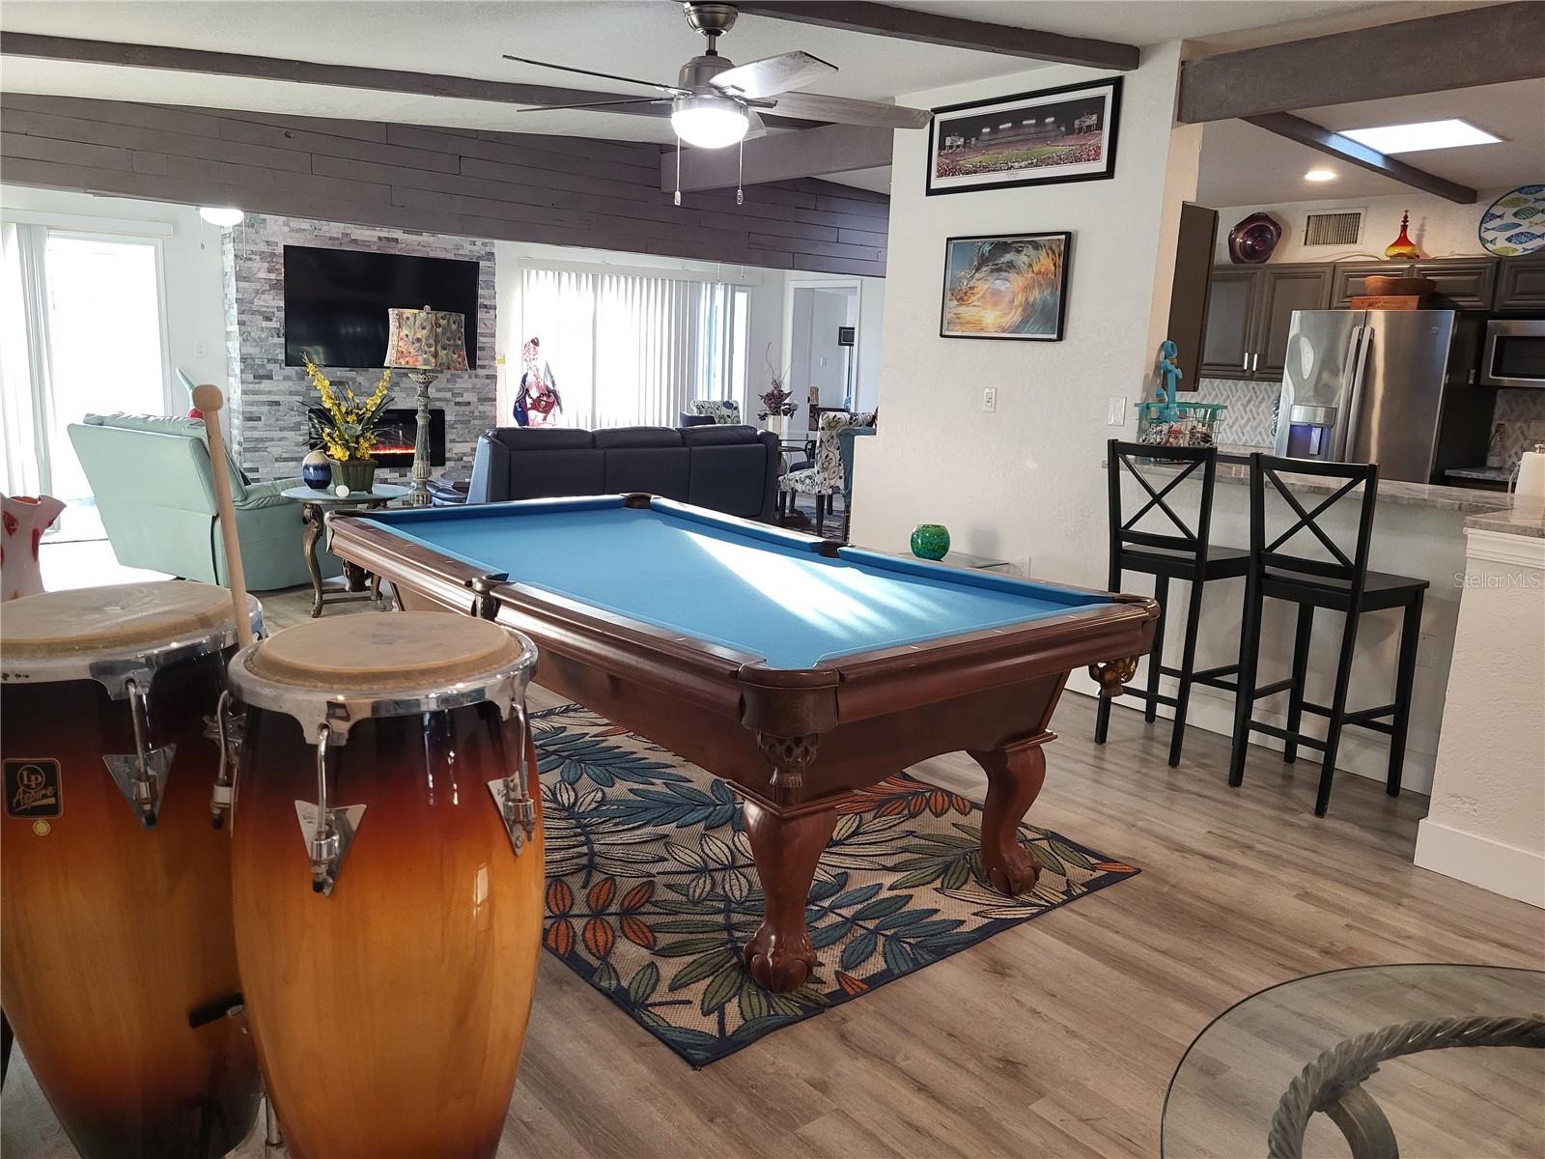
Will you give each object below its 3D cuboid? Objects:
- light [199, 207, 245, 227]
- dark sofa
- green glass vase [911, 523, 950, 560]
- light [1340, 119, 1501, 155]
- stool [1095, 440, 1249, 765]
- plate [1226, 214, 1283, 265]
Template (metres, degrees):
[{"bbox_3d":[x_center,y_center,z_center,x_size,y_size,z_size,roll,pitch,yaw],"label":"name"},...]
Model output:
[{"bbox_3d":[-3.368,-2.223,7.100,0.290,0.140,0.290,-7,14,-40],"label":"light"},{"bbox_3d":[-1.109,-0.615,7.753,2.170,0.910,0.980,-7,14,-39],"label":"dark sofa"},{"bbox_3d":[0.696,-0.165,5.105,0.172,0.160,0.172,2,11,0],"label":"green glass vase"},{"bbox_3d":[3.349,-2.292,5.983,0.630,0.080,0.570,-7,14,-40],"label":"light"},{"bbox_3d":[1.492,0.075,4.300,0.480,1.120,0.430,-7,14,-39],"label":"stool"},{"bbox_3d":[3.277,-2.301,7.880,0.090,0.360,0.360,-7,14,-40],"label":"plate"}]

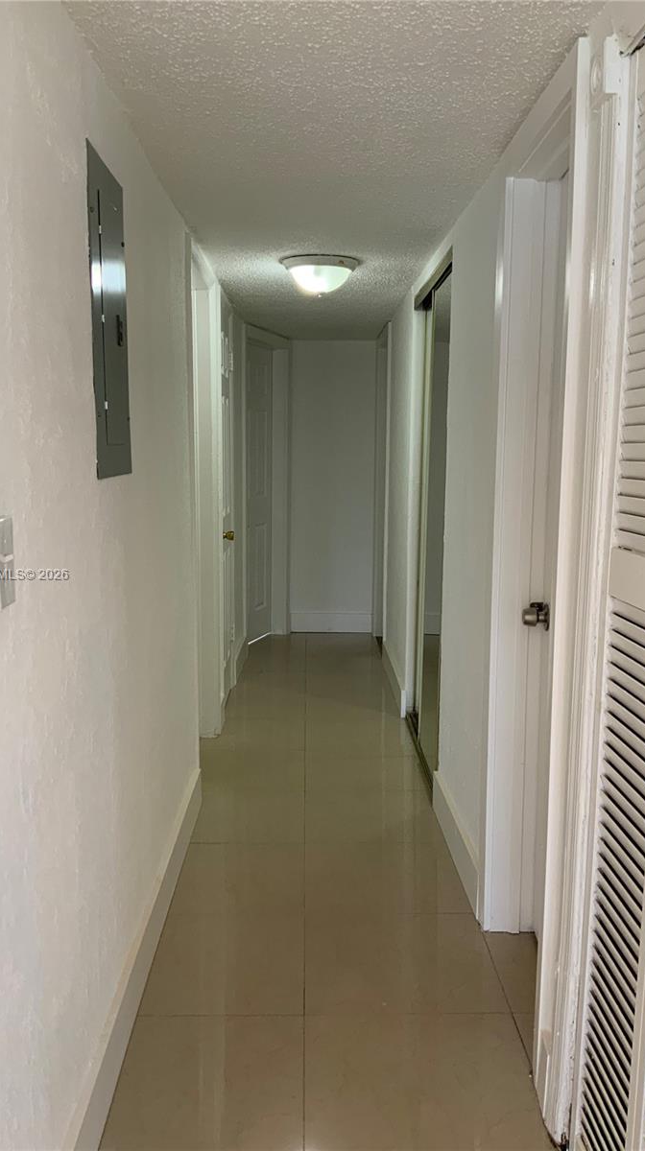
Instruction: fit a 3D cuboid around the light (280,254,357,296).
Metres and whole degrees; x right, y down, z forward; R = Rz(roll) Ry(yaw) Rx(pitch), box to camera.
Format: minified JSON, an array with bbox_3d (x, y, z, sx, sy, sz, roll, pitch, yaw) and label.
[{"bbox_3d":[-0.011,-1.219,3.959,0.325,0.127,0.325,0,8,-1],"label":"light"}]

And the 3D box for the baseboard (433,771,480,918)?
[{"bbox_3d":[0.441,0.869,3.209,0.016,0.143,0.885,0,8,-2],"label":"baseboard"}]

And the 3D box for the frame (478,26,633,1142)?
[{"bbox_3d":[0.516,0.006,2.253,0.120,2.105,0.795,0,8,-1],"label":"frame"}]

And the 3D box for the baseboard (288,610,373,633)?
[{"bbox_3d":[0.062,0.349,7.081,0.597,0.150,0.016,0,8,-1],"label":"baseboard"}]

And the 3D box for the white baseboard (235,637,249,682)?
[{"bbox_3d":[-0.496,0.512,5.871,0.016,0.143,0.700,0,8,0],"label":"white baseboard"}]

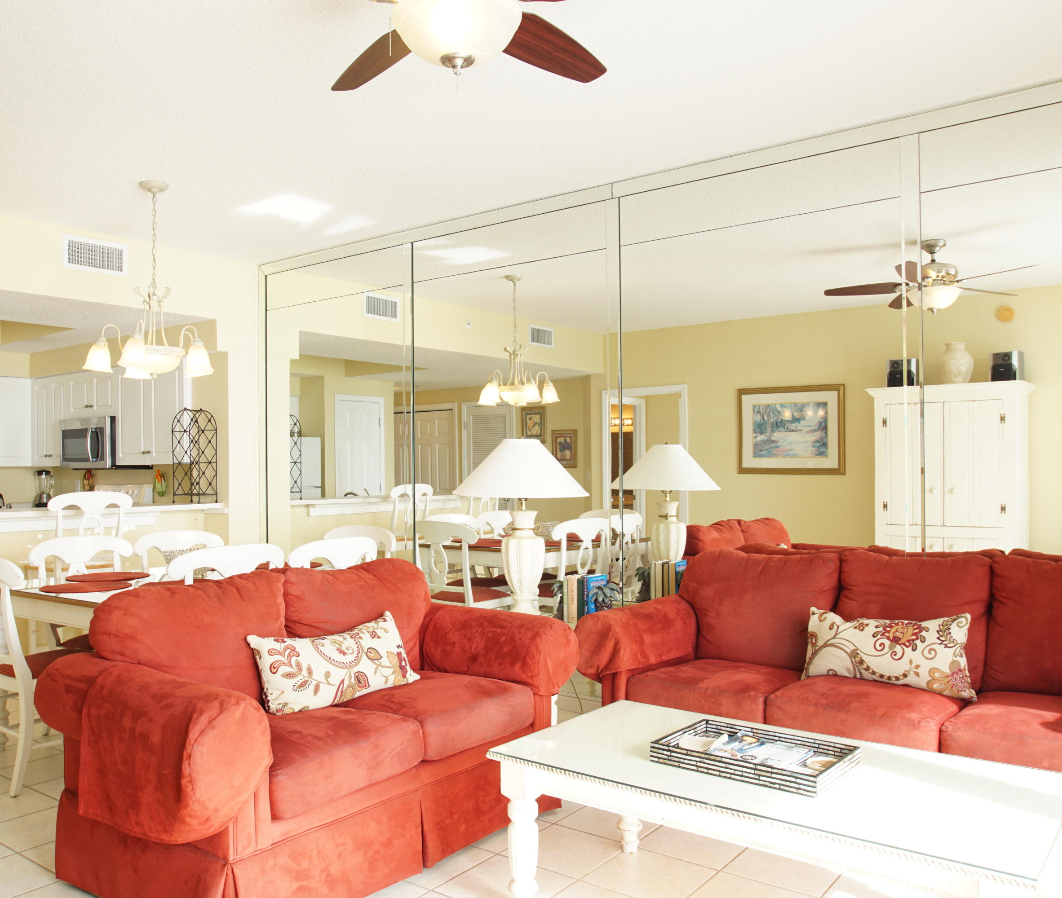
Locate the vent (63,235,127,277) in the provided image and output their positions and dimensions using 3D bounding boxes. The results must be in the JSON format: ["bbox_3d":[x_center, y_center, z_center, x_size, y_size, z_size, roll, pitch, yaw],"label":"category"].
[{"bbox_3d":[-2.675,-1.188,5.534,0.026,0.208,0.397,-1,-1,37],"label":"vent"}]

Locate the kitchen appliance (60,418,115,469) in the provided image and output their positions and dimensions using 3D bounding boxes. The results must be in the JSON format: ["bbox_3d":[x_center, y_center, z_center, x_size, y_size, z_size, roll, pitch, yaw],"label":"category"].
[{"bbox_3d":[-3.468,-0.036,7.301,0.757,0.412,0.410,-1,-1,37],"label":"kitchen appliance"}]

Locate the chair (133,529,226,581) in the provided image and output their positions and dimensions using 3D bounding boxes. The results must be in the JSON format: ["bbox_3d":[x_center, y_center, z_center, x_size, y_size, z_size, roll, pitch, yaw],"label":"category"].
[{"bbox_3d":[-1.768,0.925,4.883,0.550,0.945,0.560,-1,-1,37],"label":"chair"}]

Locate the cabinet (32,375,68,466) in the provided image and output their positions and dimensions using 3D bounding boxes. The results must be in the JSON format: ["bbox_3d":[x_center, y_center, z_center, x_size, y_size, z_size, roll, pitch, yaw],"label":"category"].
[{"bbox_3d":[-4.012,-0.237,7.775,0.615,0.768,0.310,-1,-1,37],"label":"cabinet"}]

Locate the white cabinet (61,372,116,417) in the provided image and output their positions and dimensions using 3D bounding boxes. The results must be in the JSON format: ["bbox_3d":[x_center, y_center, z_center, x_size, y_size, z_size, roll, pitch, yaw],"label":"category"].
[{"bbox_3d":[-3.461,-0.437,7.363,0.768,0.387,0.310,-1,-1,37],"label":"white cabinet"}]

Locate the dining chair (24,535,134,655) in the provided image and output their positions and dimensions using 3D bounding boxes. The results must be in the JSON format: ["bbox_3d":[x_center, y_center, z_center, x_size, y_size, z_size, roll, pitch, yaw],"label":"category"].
[{"bbox_3d":[-2.115,0.928,4.476,0.552,0.967,0.534,-1,-1,37],"label":"dining chair"}]

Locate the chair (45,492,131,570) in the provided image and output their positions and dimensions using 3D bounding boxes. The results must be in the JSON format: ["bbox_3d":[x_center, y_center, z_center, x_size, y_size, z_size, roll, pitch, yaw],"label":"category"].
[{"bbox_3d":[-2.737,0.846,5.393,0.513,1.180,0.499,-1,-1,37],"label":"chair"}]

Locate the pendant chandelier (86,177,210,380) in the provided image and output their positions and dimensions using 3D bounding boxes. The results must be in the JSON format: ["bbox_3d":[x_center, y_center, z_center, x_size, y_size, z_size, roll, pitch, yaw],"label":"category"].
[{"bbox_3d":[-1.907,-0.845,4.549,0.660,0.990,0.660,-1,-1,37],"label":"pendant chandelier"}]

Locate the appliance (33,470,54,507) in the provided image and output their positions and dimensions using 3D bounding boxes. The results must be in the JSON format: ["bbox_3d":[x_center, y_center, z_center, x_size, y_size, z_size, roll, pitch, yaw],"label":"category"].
[{"bbox_3d":[-4.261,0.383,7.852,0.180,0.375,0.170,1,-2,-42],"label":"appliance"}]

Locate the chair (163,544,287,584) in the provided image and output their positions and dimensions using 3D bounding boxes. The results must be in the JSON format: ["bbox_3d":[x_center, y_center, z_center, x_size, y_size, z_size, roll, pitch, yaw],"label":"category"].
[{"bbox_3d":[-1.475,0.911,4.014,0.546,0.970,0.549,-1,-1,37],"label":"chair"}]

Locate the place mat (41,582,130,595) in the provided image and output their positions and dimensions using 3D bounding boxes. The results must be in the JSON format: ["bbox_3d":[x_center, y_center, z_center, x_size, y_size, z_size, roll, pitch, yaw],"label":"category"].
[{"bbox_3d":[-1.972,0.612,3.981,0.385,0.012,0.385,-1,-1,0],"label":"place mat"}]

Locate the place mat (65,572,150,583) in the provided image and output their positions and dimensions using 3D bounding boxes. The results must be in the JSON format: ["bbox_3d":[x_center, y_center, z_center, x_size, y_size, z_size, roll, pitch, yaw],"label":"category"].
[{"bbox_3d":[-2.107,0.642,4.485,0.382,0.009,0.382,-1,-1,0],"label":"place mat"}]

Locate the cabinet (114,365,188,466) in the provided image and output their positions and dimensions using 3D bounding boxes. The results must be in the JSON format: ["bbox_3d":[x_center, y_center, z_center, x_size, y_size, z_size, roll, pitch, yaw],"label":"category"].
[{"bbox_3d":[-2.746,-0.269,6.808,0.926,0.767,0.325,-1,-1,37],"label":"cabinet"}]

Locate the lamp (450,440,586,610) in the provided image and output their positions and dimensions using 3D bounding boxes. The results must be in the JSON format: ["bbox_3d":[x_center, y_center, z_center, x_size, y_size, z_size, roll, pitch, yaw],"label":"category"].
[{"bbox_3d":[-0.037,0.361,4.161,0.630,0.831,0.630,-1,-1,0],"label":"lamp"}]

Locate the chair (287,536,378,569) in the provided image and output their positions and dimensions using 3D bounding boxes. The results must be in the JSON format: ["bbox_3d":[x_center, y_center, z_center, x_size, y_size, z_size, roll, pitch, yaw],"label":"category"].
[{"bbox_3d":[-1.155,0.911,4.485,0.550,0.945,0.560,-1,-1,37],"label":"chair"}]

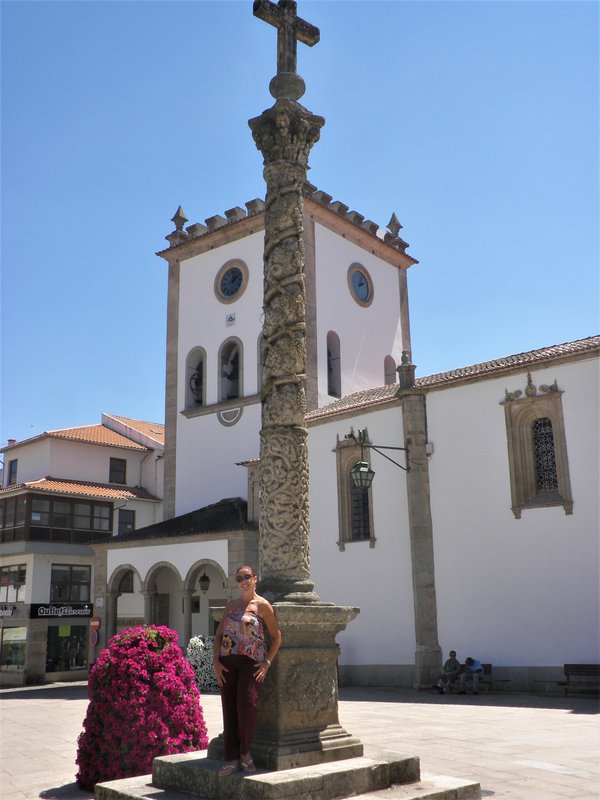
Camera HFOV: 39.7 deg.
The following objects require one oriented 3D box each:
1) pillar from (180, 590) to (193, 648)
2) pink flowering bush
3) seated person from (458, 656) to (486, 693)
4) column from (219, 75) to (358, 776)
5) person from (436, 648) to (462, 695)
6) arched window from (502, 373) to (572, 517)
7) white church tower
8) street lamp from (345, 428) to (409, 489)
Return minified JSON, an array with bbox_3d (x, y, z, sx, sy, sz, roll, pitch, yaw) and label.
[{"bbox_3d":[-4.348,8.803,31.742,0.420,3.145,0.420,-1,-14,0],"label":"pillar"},{"bbox_3d":[-1.643,3.140,8.705,1.400,1.529,1.400,-1,-14,0],"label":"pink flowering bush"},{"bbox_3d":[4.873,7.796,23.499,0.550,1.070,0.800,-14,-19,41],"label":"seated person"},{"bbox_3d":[-0.163,-0.172,8.210,1.000,6.870,1.000,11,-18,-39],"label":"column"},{"bbox_3d":[4.379,7.828,23.919,0.550,1.220,0.850,-14,-19,41],"label":"person"},{"bbox_3d":[6.818,1.239,24.264,1.900,4.184,0.400,-14,-19,41],"label":"arched window"},{"bbox_3d":[-0.289,1.315,40.453,9.300,22.370,9.300,-12,-18,38],"label":"white church tower"},{"bbox_3d":[2.563,1.915,26.235,2.300,1.835,0.650,8,-17,-32],"label":"street lamp"}]

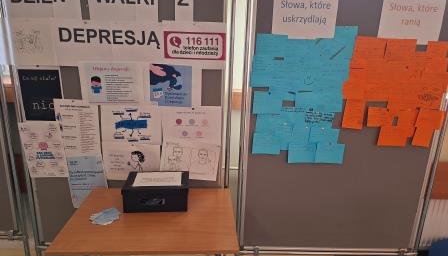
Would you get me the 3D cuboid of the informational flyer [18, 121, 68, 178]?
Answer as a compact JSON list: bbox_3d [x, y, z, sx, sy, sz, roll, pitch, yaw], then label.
[{"bbox_3d":[-0.932,0.117,1.548,0.210,0.297,0.010,-2,15,3],"label":"informational flyer"}]

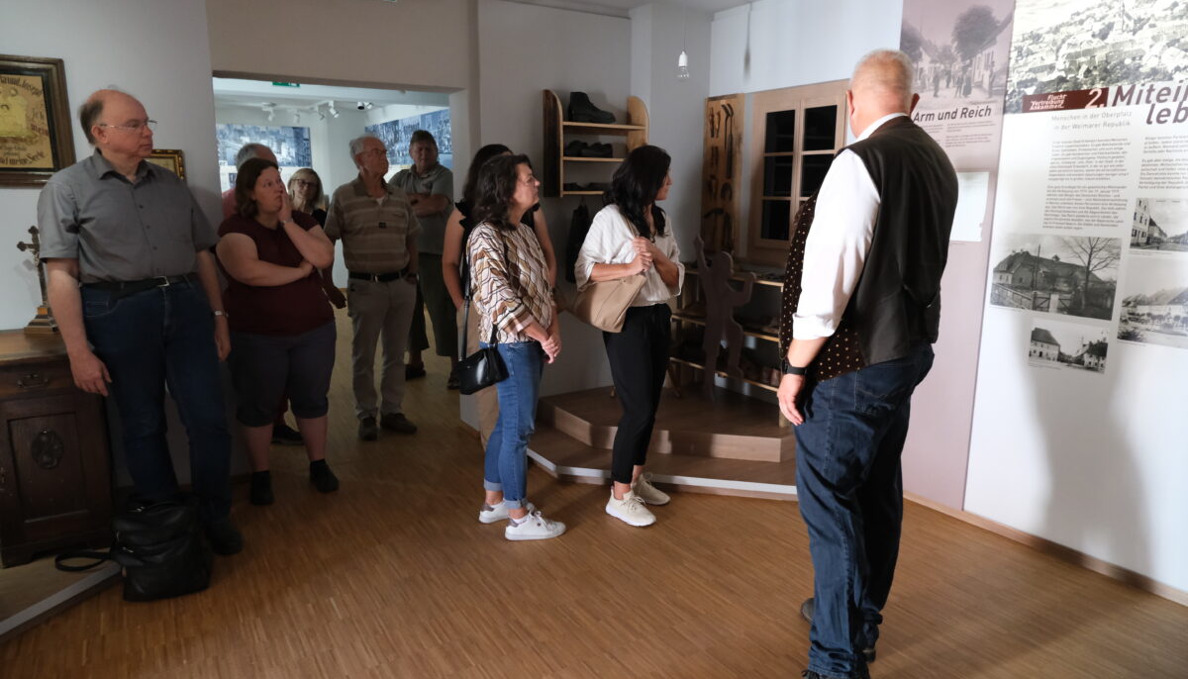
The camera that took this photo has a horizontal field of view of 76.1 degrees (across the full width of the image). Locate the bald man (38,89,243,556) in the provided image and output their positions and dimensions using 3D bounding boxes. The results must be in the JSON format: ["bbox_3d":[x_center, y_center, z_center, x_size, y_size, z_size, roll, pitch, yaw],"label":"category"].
[{"bbox_3d":[-1.781,-0.054,3.048,0.600,1.820,0.410,-9,14,-40],"label":"bald man"}]

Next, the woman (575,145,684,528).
[{"bbox_3d":[0.170,-0.015,3.365,0.390,1.640,0.470,9,14,41],"label":"woman"}]

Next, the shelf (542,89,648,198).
[{"bbox_3d":[0.015,-1.117,4.353,0.575,0.595,0.220,-6,12,-28],"label":"shelf"}]

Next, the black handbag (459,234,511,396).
[{"bbox_3d":[-0.450,-0.109,3.150,0.230,0.670,0.130,-2,11,-12],"label":"black handbag"}]

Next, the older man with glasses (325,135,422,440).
[{"bbox_3d":[-1.317,-0.303,4.534,0.520,1.770,0.360,-5,12,-28],"label":"older man with glasses"}]

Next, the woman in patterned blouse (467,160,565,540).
[{"bbox_3d":[-0.308,0.047,3.187,0.400,1.580,0.450,2,11,10],"label":"woman in patterned blouse"}]

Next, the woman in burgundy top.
[{"bbox_3d":[-1.493,-0.040,3.581,0.520,1.600,0.420,-7,13,-33],"label":"woman in burgundy top"}]

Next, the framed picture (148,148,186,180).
[{"bbox_3d":[-2.000,-0.716,3.449,0.280,0.300,0.030,-6,12,-28],"label":"framed picture"}]

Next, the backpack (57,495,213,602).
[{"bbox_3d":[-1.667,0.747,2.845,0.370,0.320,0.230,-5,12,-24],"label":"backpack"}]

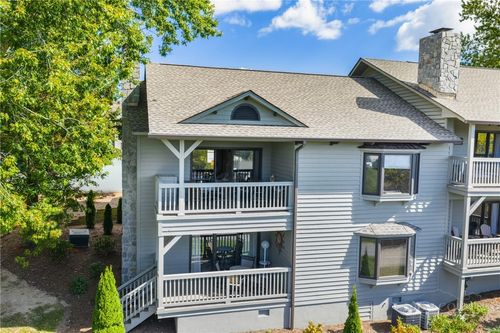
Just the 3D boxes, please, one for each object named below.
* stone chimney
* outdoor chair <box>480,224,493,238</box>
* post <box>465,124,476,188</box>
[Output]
[{"bbox_3d":[7.729,-4.123,15.951,0.882,2.799,1.292,0,4,-15],"label":"stone chimney"},{"bbox_3d":[10.156,3.021,16.590,0.740,0.950,0.820,2,4,14],"label":"outdoor chair"},{"bbox_3d":[7.737,-0.330,13.623,0.141,2.241,0.141,0,4,-15],"label":"post"}]

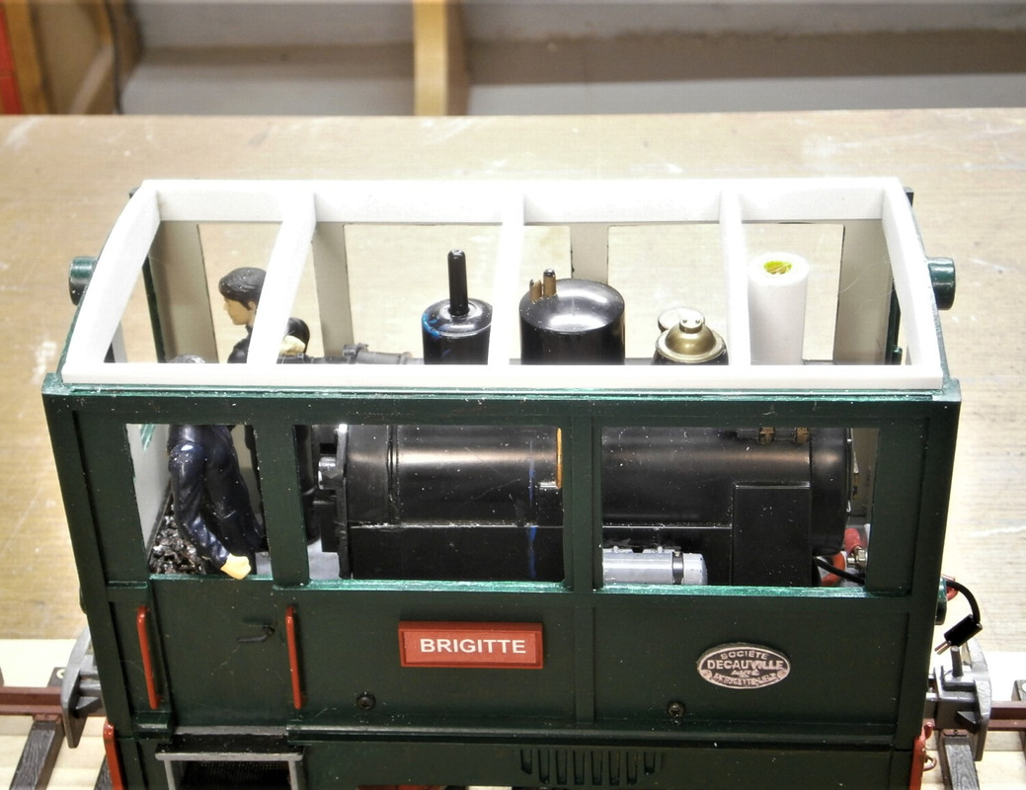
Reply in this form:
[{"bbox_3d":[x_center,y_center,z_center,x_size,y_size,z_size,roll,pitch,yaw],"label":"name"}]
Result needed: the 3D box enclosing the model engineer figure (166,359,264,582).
[{"bbox_3d":[-0.084,0.040,0.535,0.028,0.111,0.032,19,39,28],"label":"model engineer figure"}]

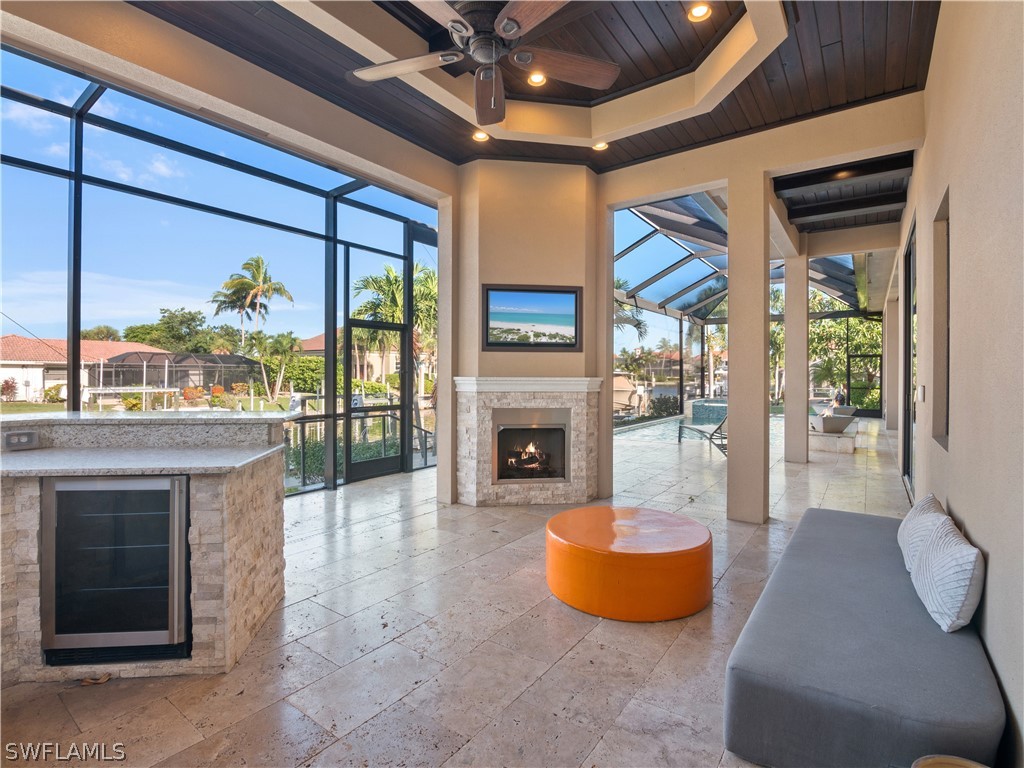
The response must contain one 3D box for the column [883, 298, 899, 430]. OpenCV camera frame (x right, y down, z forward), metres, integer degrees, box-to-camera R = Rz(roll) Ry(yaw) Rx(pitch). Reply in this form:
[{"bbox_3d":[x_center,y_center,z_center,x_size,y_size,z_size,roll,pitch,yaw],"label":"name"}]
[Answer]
[{"bbox_3d":[10.707,-0.524,13.203,0.400,3.580,0.400,0,0,37],"label":"column"}]

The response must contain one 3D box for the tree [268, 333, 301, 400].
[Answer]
[{"bbox_3d":[-16.400,-1.150,33.991,2.600,5.000,2.600,0,0,0],"label":"tree"}]

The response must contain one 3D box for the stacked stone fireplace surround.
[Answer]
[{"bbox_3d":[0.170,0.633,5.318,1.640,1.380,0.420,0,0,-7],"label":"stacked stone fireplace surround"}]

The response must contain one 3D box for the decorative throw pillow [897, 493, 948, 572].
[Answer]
[{"bbox_3d":[2.408,0.850,2.775,0.150,0.380,0.530,14,8,32],"label":"decorative throw pillow"}]

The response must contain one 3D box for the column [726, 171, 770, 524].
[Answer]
[{"bbox_3d":[2.346,-0.338,4.681,0.310,3.330,0.310,0,0,37],"label":"column"}]

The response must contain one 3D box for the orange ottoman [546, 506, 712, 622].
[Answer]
[{"bbox_3d":[0.772,1.155,3.198,1.080,0.370,1.080,0,0,0],"label":"orange ottoman"}]

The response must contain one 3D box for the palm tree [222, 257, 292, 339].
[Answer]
[{"bbox_3d":[-25.900,-5.750,48.007,7.400,14.300,7.400,0,0,0],"label":"palm tree"}]

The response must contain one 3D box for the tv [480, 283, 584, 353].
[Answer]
[{"bbox_3d":[0.231,-0.712,5.203,1.100,0.715,0.090,0,0,-7],"label":"tv"}]

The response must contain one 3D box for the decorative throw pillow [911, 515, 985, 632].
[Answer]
[{"bbox_3d":[2.005,0.854,2.214,0.150,0.380,0.540,14,7,29],"label":"decorative throw pillow"}]

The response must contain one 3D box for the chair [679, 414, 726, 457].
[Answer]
[{"bbox_3d":[4.174,0.873,9.579,0.650,0.840,1.950,0,0,-8],"label":"chair"}]

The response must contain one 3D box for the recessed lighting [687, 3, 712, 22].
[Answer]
[{"bbox_3d":[1.359,-2.688,3.420,0.185,0.060,0.185,0,0,37],"label":"recessed lighting"}]

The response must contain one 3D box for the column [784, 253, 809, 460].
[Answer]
[{"bbox_3d":[4.819,-0.406,7.972,0.310,3.420,0.310,0,0,37],"label":"column"}]

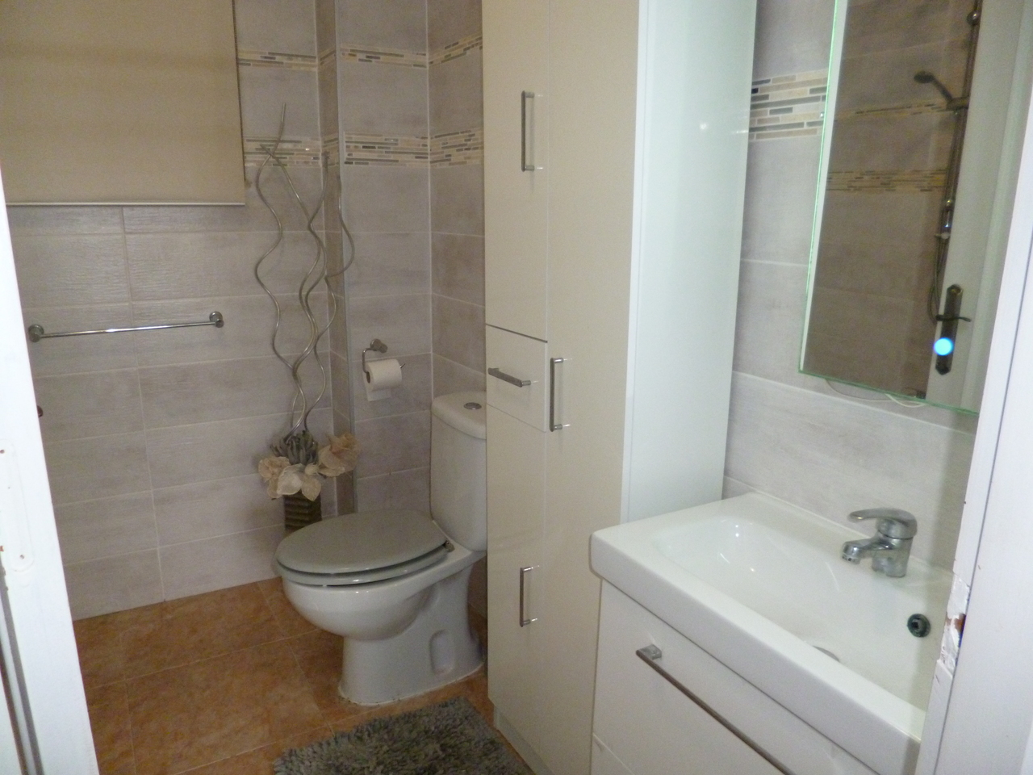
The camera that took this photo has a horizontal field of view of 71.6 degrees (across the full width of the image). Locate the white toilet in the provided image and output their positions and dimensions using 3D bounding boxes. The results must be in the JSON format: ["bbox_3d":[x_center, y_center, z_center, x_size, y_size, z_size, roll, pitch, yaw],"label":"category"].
[{"bbox_3d":[-0.331,0.434,1.979,0.645,0.752,0.370,-7,15,-29],"label":"white toilet"}]

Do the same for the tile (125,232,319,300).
[{"bbox_3d":[-0.906,-0.390,2.279,0.595,0.202,0.018,-7,15,-29],"label":"tile"}]

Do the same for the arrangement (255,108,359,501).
[{"bbox_3d":[-0.649,-0.238,2.221,0.270,1.175,0.210,-7,15,-30],"label":"arrangement"}]

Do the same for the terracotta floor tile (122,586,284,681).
[{"bbox_3d":[-0.992,0.748,2.250,0.435,0.010,0.402,-7,15,-30],"label":"terracotta floor tile"}]

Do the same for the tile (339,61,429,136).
[{"bbox_3d":[-0.403,-0.879,2.206,0.277,0.199,0.010,-7,15,-30],"label":"tile"}]

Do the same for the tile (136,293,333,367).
[{"bbox_3d":[-0.908,-0.193,2.326,0.595,0.202,0.018,-7,15,-29],"label":"tile"}]

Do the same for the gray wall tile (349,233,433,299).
[{"bbox_3d":[-0.407,-0.395,2.320,0.277,0.200,0.010,-7,15,-30],"label":"gray wall tile"}]

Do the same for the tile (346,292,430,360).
[{"bbox_3d":[-0.409,-0.198,2.366,0.277,0.200,0.010,-7,15,-30],"label":"tile"}]

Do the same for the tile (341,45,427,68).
[{"bbox_3d":[-0.402,-1.005,2.178,0.280,0.045,0.015,-7,15,-29],"label":"tile"}]

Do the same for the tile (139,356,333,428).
[{"bbox_3d":[-0.905,0.004,2.369,0.597,0.199,0.010,-7,15,-30],"label":"tile"}]

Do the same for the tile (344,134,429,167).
[{"bbox_3d":[-0.404,-0.737,2.240,0.277,0.091,0.010,-7,15,-30],"label":"tile"}]

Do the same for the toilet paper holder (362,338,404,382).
[{"bbox_3d":[-0.436,-0.098,2.328,0.139,0.108,0.080,-7,15,-29],"label":"toilet paper holder"}]

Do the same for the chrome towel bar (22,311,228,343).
[{"bbox_3d":[-1.147,-0.187,2.139,0.524,0.049,0.070,-7,15,-29],"label":"chrome towel bar"}]

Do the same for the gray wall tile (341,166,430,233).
[{"bbox_3d":[-0.409,-0.593,2.277,0.284,0.204,0.018,-7,15,-29],"label":"gray wall tile"}]

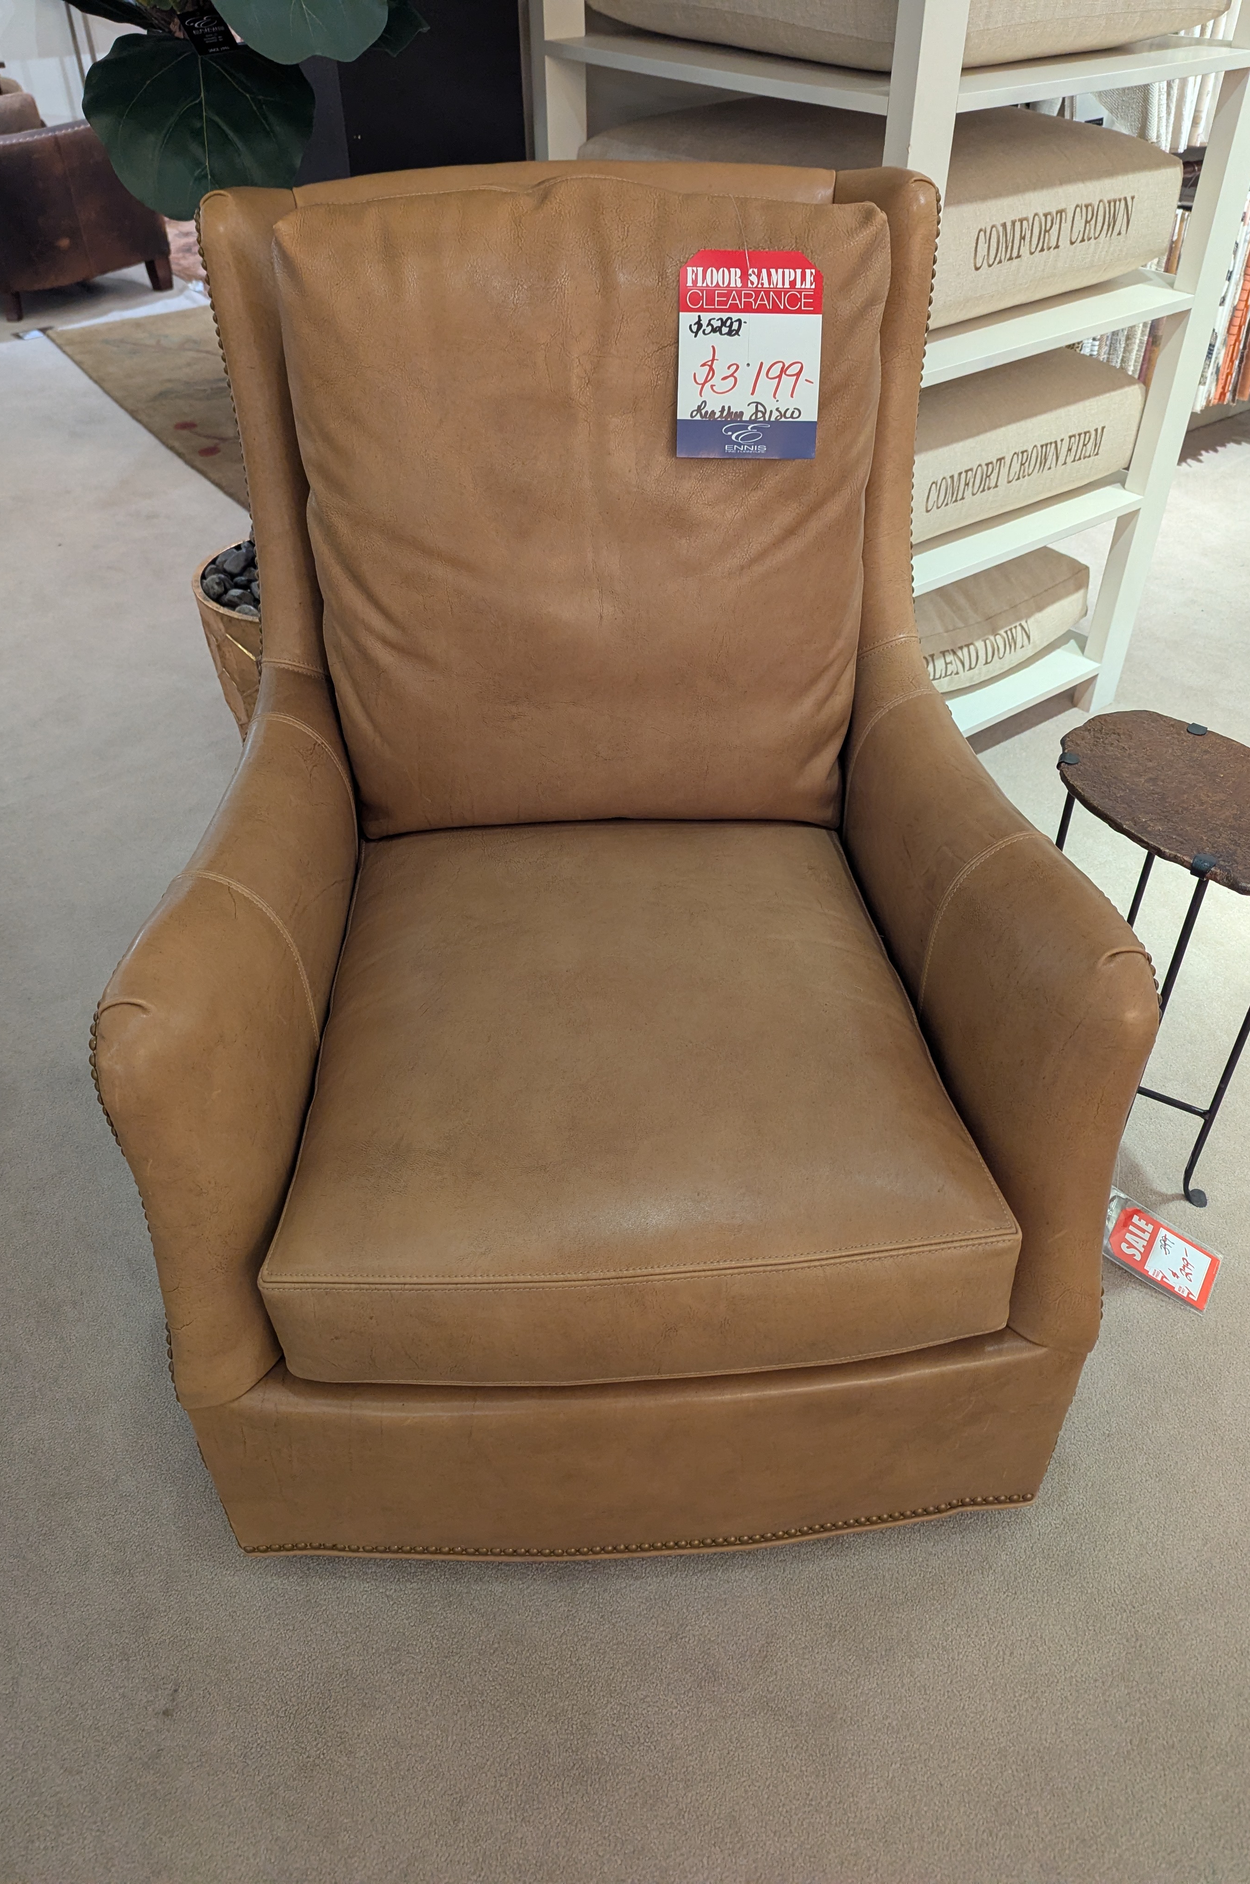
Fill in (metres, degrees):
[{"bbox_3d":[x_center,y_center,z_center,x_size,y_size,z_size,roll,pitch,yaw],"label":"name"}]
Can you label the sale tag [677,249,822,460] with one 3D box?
[{"bbox_3d":[0.111,-0.525,1.173,0.127,0.172,0.005,0,16,-3],"label":"sale tag"}]

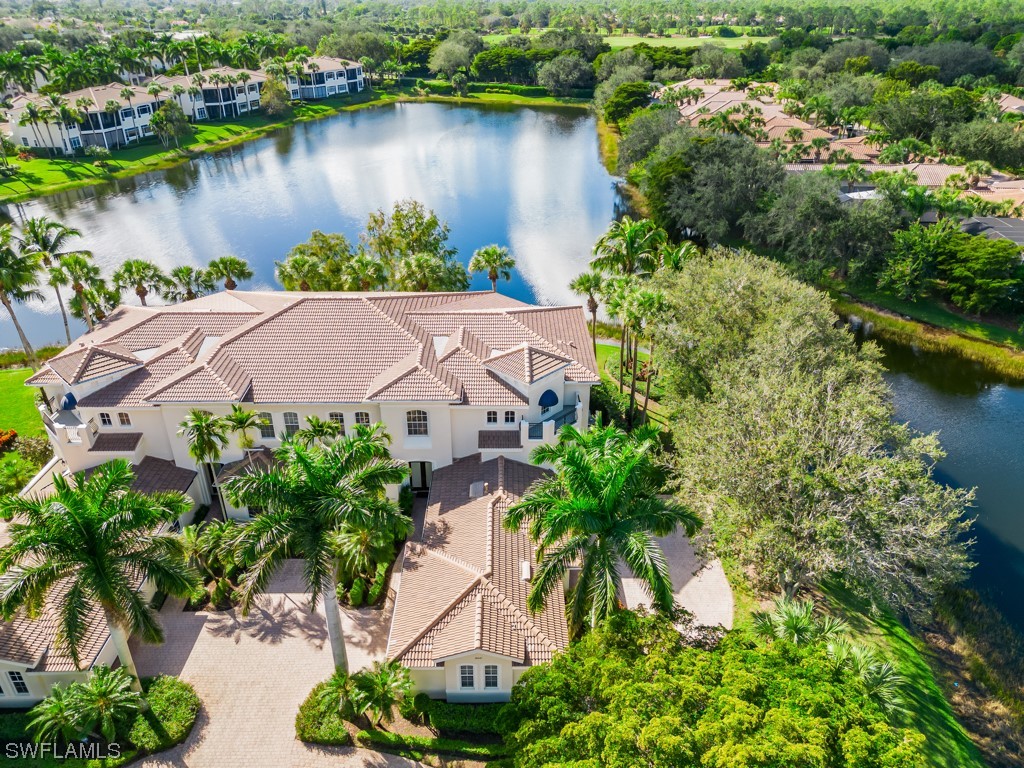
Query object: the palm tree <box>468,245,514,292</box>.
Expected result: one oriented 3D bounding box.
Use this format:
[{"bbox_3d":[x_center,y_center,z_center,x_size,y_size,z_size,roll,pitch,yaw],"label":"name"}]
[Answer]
[{"bbox_3d":[-1.844,-7.369,64.633,3.986,10.664,3.986,0,29,0],"label":"palm tree"}]

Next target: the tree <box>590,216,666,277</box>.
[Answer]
[{"bbox_3d":[8.928,-6.905,56.785,5.500,13.170,5.500,0,30,0],"label":"tree"}]

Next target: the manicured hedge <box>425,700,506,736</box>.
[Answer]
[{"bbox_3d":[-2.048,15.320,32.672,3.688,0.847,1.096,0,29,0],"label":"manicured hedge"}]

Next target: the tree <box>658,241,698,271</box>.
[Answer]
[{"bbox_3d":[13.416,-6.506,58.382,4.600,10.920,4.600,0,30,0],"label":"tree"}]

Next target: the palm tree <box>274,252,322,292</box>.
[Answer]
[{"bbox_3d":[-19.135,-6.725,64.076,3.986,9.767,3.986,0,29,0],"label":"palm tree"}]

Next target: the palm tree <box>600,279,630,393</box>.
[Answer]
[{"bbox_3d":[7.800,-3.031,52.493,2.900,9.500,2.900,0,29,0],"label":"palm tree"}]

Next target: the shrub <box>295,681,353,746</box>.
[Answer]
[{"bbox_3d":[-8.000,14.023,30.194,2.400,1.000,2.300,0,29,0],"label":"shrub"}]

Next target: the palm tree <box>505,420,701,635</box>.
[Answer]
[{"bbox_3d":[3.450,8.530,29.295,7.300,11.500,7.100,0,29,0],"label":"palm tree"}]

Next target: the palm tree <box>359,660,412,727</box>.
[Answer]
[{"bbox_3d":[-5.300,13.260,29.662,2.250,2.850,2.200,0,29,0],"label":"palm tree"}]

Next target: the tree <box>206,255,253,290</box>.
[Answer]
[{"bbox_3d":[-22.000,-5.541,57.390,3.600,9.200,3.600,0,29,0],"label":"tree"}]

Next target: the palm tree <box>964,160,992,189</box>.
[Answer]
[{"bbox_3d":[62.528,-25.890,95.578,3.720,8.180,3.720,0,30,0],"label":"palm tree"}]

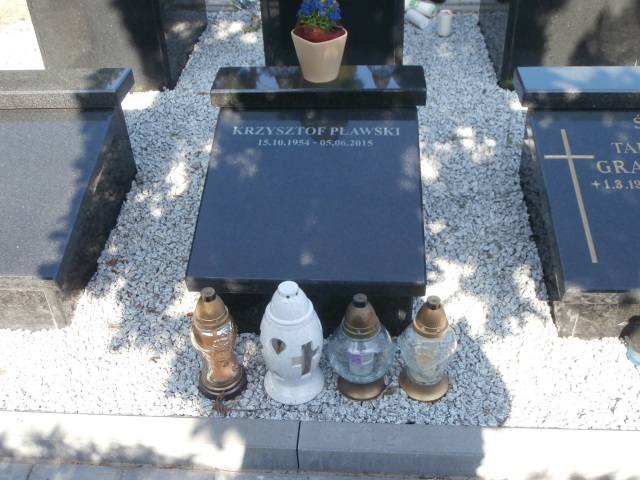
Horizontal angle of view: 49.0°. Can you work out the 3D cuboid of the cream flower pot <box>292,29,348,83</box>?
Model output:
[{"bbox_3d":[-0.002,-0.562,2.131,0.152,0.134,0.152,-28,46,-27],"label":"cream flower pot"}]

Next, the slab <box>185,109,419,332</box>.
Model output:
[{"bbox_3d":[-0.018,-0.085,2.006,0.600,0.330,0.650,1,40,4],"label":"slab"}]

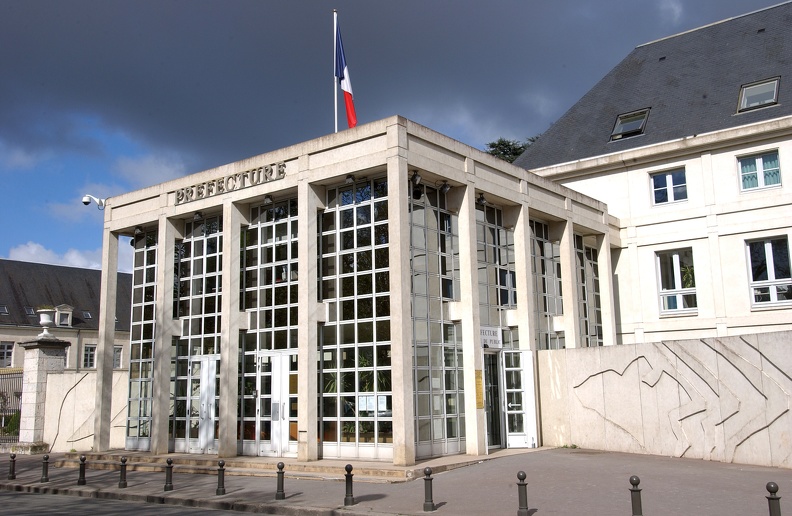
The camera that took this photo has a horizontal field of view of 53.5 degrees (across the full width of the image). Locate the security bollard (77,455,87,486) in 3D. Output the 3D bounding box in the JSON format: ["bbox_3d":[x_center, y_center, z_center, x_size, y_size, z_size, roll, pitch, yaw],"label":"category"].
[{"bbox_3d":[-6.673,4.524,16.758,0.141,0.598,0.141,-9,-12,37],"label":"security bollard"}]

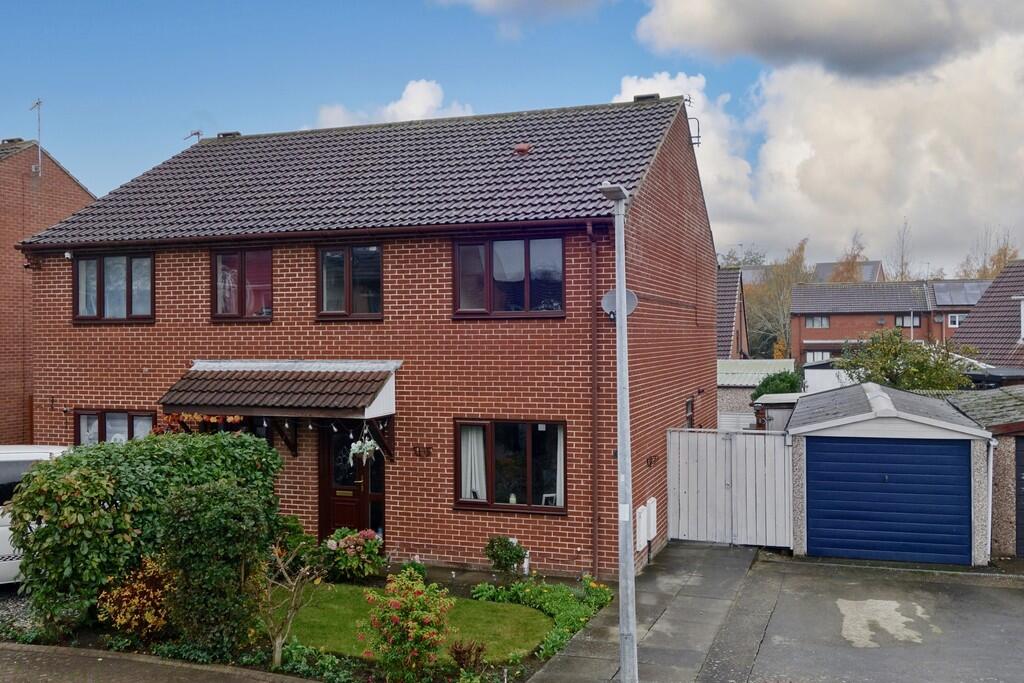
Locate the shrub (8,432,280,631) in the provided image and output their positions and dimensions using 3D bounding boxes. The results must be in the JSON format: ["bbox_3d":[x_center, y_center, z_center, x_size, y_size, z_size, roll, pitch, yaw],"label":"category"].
[{"bbox_3d":[-4.650,2.330,10.100,2.550,1.930,2.200,0,0,20],"label":"shrub"}]

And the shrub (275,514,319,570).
[{"bbox_3d":[-3.085,2.878,11.350,0.660,0.820,0.650,0,1,20],"label":"shrub"}]

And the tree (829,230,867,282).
[{"bbox_3d":[28.600,-3.420,68.000,4.200,12.100,4.200,0,0,20],"label":"tree"}]

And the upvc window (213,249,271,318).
[{"bbox_3d":[-4.356,-0.920,12.854,1.180,1.160,0.120,0,1,21],"label":"upvc window"}]

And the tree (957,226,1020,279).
[{"bbox_3d":[45.466,-4.080,76.000,6.200,13.790,6.000,0,0,25],"label":"tree"}]

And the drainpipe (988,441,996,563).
[{"bbox_3d":[7.262,2.421,12.050,0.080,1.890,0.080,0,0,18],"label":"drainpipe"}]

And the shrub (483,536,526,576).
[{"bbox_3d":[-0.102,2.929,10.800,0.580,0.580,0.550,0,1,0],"label":"shrub"}]

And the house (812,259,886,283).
[{"bbox_3d":[34.700,-3.700,82.000,7.500,9.200,8.500,0,0,30],"label":"house"}]

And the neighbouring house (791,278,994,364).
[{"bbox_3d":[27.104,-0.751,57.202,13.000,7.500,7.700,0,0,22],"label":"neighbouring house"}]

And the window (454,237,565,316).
[{"bbox_3d":[-0.057,-0.943,11.559,1.720,1.160,0.120,0,1,21],"label":"window"}]

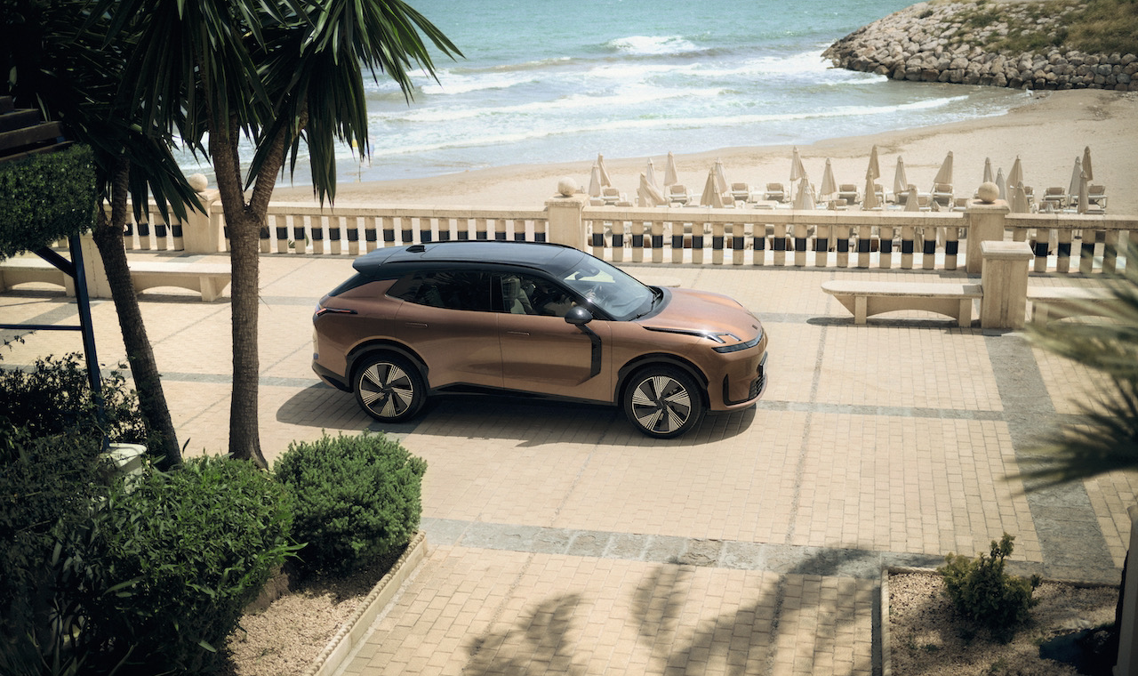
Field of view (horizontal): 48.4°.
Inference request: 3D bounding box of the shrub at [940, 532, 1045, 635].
[{"bbox_3d":[2.876,1.620,8.617,0.680,0.570,0.660,2,17,13],"label":"shrub"}]

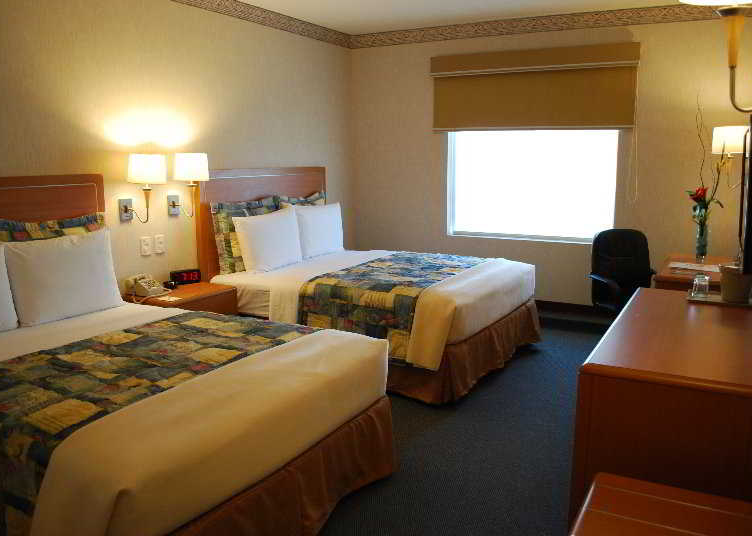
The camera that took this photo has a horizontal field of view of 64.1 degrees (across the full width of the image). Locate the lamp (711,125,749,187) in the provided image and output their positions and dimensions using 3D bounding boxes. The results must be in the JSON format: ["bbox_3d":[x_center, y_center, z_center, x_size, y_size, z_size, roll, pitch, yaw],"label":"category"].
[{"bbox_3d":[2.209,-0.668,3.699,0.280,0.400,0.225,7,13,30],"label":"lamp"}]

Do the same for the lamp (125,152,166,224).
[{"bbox_3d":[-1.421,-0.483,3.643,0.325,0.425,0.225,7,13,31],"label":"lamp"}]

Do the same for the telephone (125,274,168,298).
[{"bbox_3d":[-1.435,0.109,3.735,0.195,0.105,0.190,4,11,18],"label":"telephone"}]

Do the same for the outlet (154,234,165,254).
[{"bbox_3d":[-1.431,-0.156,3.997,0.016,0.120,0.074,7,13,31],"label":"outlet"}]

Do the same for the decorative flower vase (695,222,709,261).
[{"bbox_3d":[2.166,-0.180,3.958,0.085,0.275,0.085,7,13,30],"label":"decorative flower vase"}]

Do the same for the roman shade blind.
[{"bbox_3d":[1.157,-1.351,4.609,1.584,0.583,0.110,7,13,30],"label":"roman shade blind"}]

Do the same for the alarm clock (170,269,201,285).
[{"bbox_3d":[-1.240,0.056,3.883,0.195,0.080,0.080,-8,14,-37],"label":"alarm clock"}]

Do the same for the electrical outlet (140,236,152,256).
[{"bbox_3d":[-1.487,-0.141,3.906,0.016,0.120,0.074,7,13,31],"label":"electrical outlet"}]

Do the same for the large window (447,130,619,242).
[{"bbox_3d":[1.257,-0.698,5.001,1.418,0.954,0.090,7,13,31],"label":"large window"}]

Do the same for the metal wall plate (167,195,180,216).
[{"bbox_3d":[-1.356,-0.421,4.055,0.030,0.135,0.088,7,13,31],"label":"metal wall plate"}]

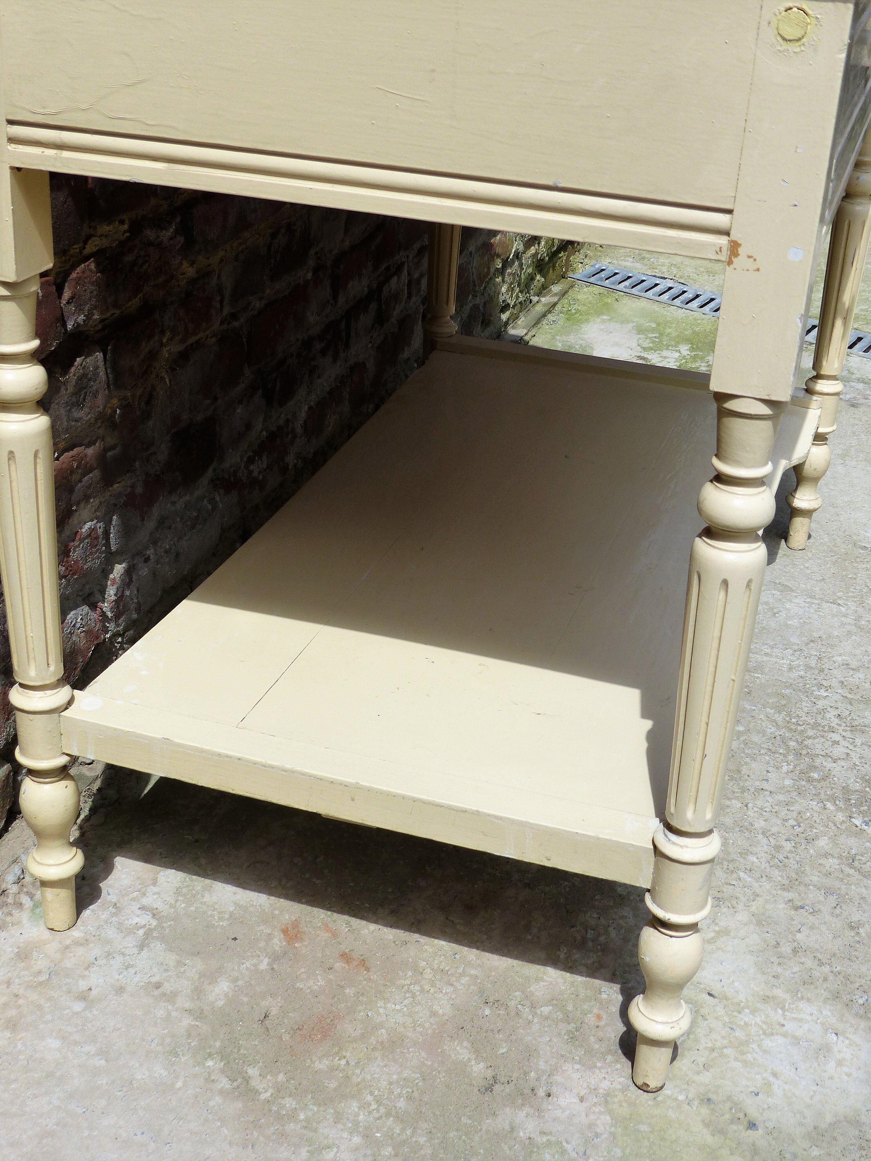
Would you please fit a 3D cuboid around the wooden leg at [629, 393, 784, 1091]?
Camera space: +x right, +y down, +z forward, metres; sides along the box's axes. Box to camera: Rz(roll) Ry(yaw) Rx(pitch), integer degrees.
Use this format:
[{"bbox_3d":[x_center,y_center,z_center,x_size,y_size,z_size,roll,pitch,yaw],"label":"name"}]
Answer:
[{"bbox_3d":[0.175,0.130,1.056,0.048,0.548,0.048,11,28,15],"label":"wooden leg"}]

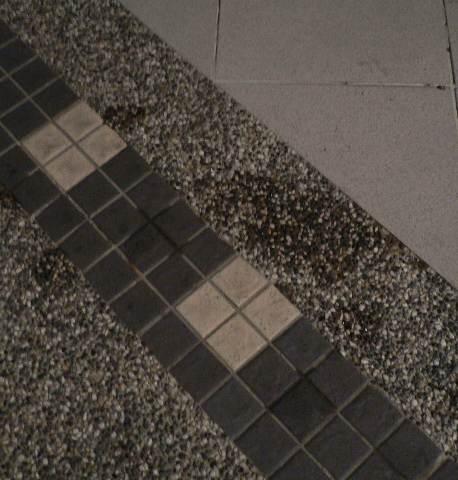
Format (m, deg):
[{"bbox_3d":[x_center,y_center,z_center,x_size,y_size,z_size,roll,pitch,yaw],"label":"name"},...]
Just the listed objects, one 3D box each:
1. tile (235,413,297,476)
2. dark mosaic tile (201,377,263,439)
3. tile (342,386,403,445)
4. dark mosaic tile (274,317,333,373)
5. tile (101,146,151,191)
[{"bbox_3d":[0.073,0.396,1.244,0.089,0.010,0.089,-39,69,-17],"label":"tile"},{"bbox_3d":[0.008,0.333,1.279,0.089,0.010,0.089,-39,69,-17],"label":"dark mosaic tile"},{"bbox_3d":[0.282,0.342,1.266,0.089,0.010,0.089,-39,69,-17],"label":"tile"},{"bbox_3d":[0.156,0.220,1.355,0.089,0.010,0.089,-39,69,-17],"label":"dark mosaic tile"},{"bbox_3d":[-0.239,-0.165,1.539,0.089,0.010,0.089,-39,69,-17],"label":"tile"}]

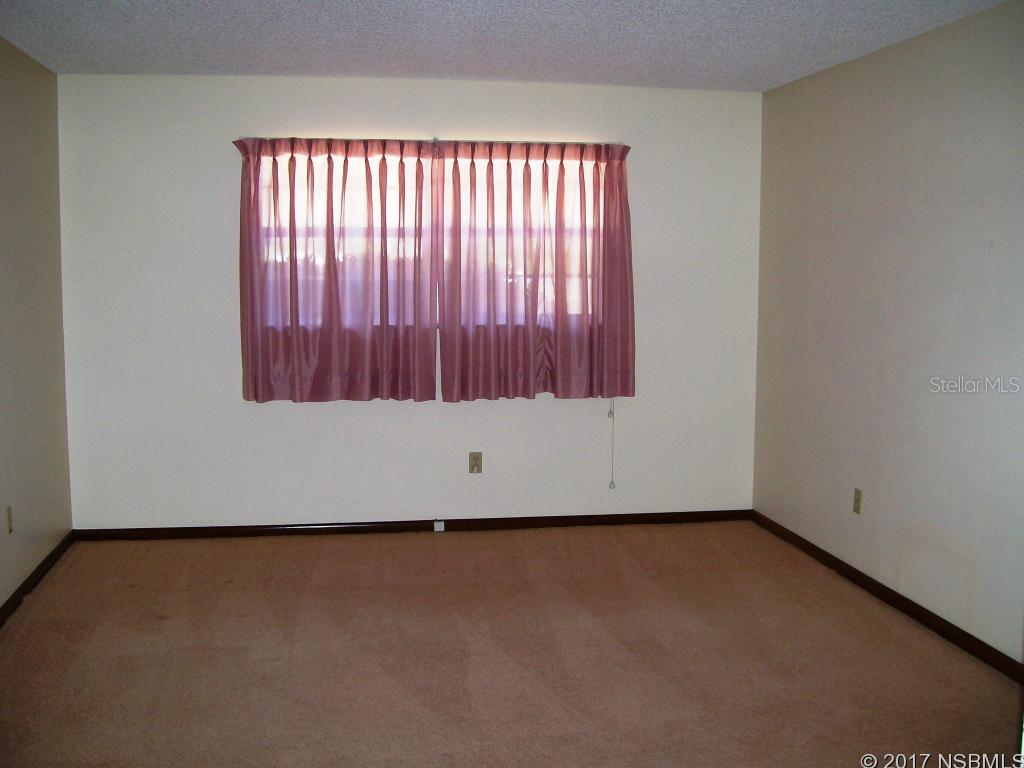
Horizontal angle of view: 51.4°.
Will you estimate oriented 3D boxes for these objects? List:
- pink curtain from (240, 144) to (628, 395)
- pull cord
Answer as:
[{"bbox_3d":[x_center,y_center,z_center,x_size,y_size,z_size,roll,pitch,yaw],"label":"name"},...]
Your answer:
[{"bbox_3d":[-0.365,-0.592,5.663,2.108,1.373,0.128,-1,7,-9],"label":"pink curtain"},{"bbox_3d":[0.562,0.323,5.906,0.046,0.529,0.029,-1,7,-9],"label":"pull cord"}]

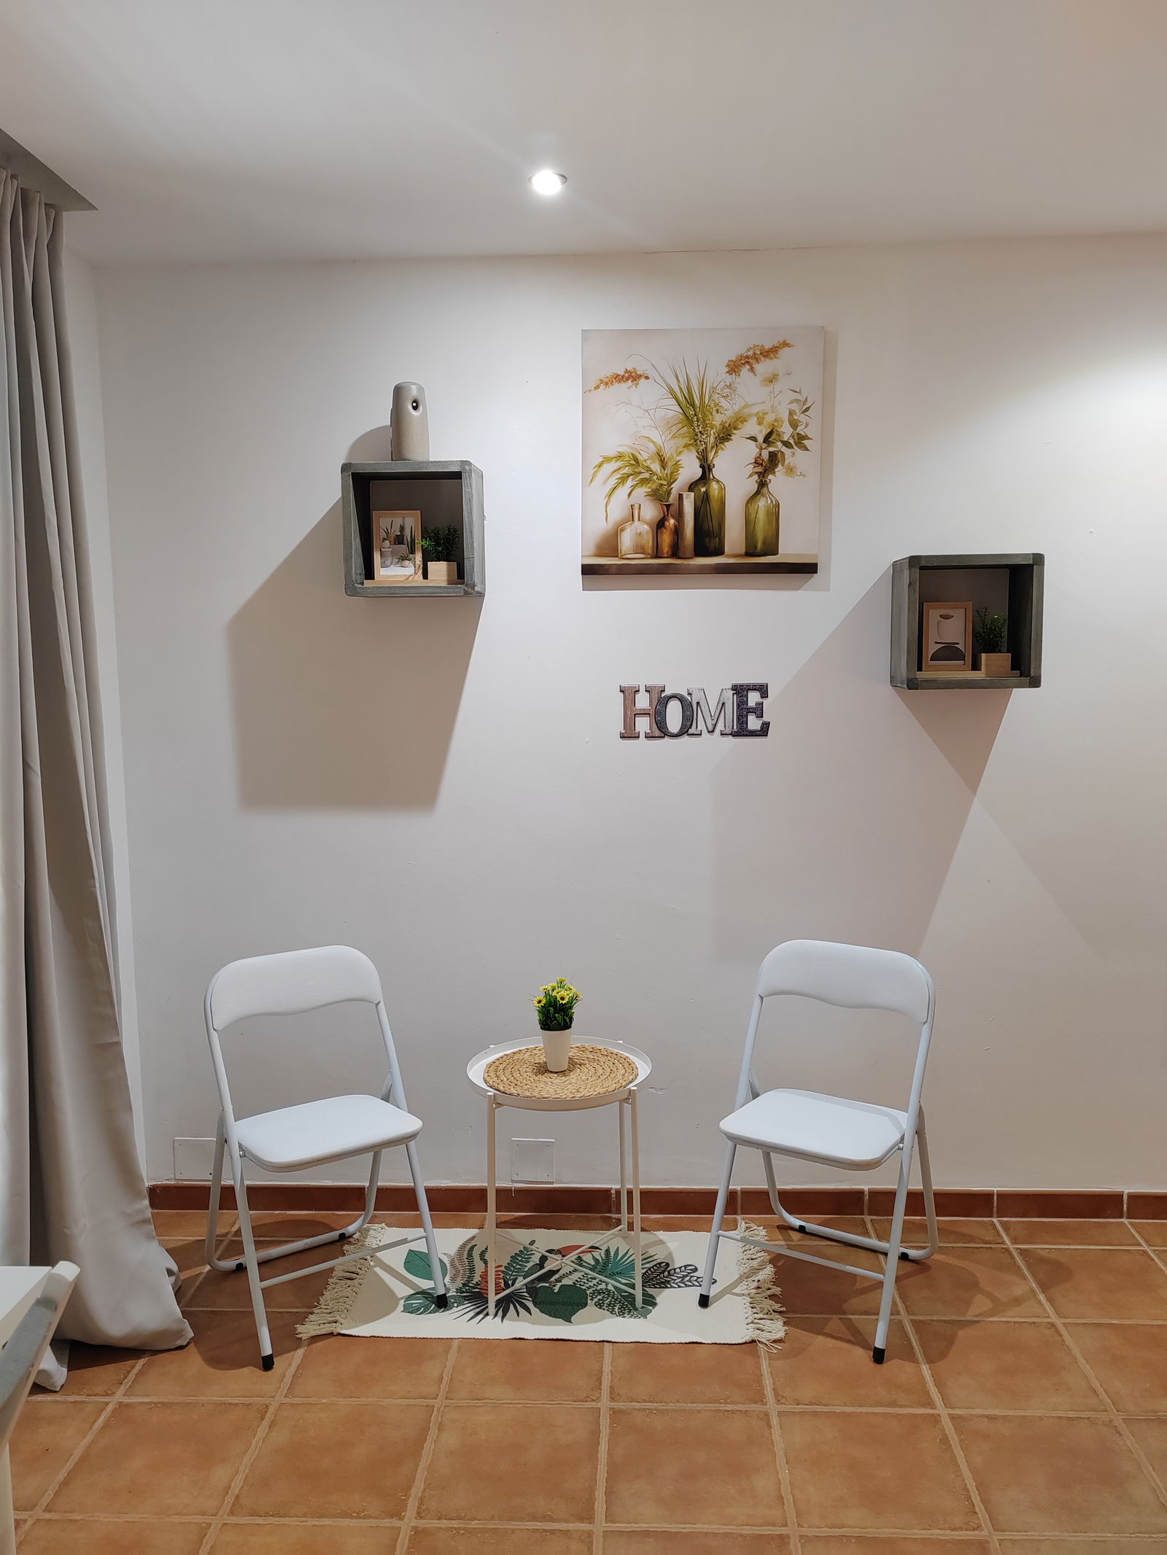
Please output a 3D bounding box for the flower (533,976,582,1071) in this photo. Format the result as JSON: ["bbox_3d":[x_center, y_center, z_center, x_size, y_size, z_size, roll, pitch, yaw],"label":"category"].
[{"bbox_3d":[-0.064,0.602,2.962,0.105,0.231,0.100,-1,7,3],"label":"flower"}]

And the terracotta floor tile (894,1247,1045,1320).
[{"bbox_3d":[0.912,1.222,2.933,0.326,0.011,0.326,0,6,3],"label":"terracotta floor tile"}]

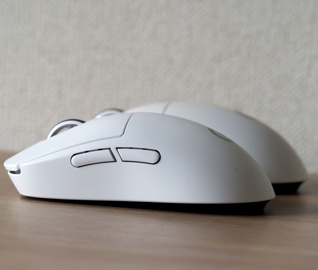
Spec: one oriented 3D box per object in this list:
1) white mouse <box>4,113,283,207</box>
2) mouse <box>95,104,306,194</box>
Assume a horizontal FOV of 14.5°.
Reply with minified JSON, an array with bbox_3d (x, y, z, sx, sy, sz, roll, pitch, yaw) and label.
[{"bbox_3d":[-0.006,0.010,0.555,0.119,0.039,0.062,4,6,12],"label":"white mouse"},{"bbox_3d":[0.011,0.004,0.620,0.126,0.040,0.064,4,6,12],"label":"mouse"}]

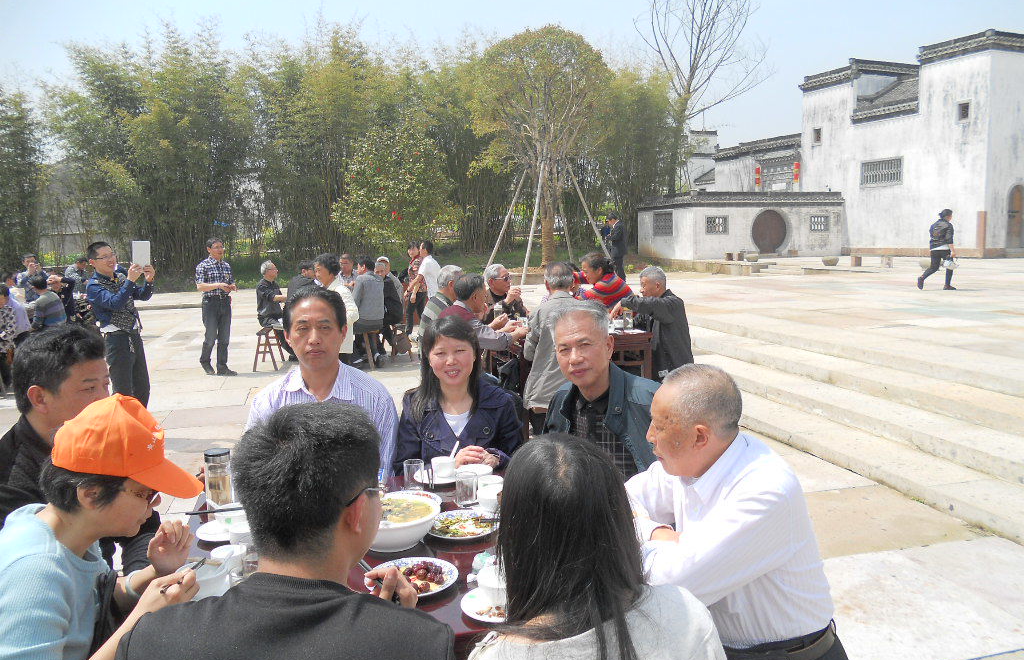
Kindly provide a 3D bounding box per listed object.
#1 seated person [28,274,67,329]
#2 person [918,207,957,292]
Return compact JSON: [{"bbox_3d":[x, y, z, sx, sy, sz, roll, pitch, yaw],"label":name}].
[{"bbox_3d":[-5.093,0.049,8.721,0.650,1.290,0.500,4,8,38],"label":"seated person"},{"bbox_3d":[8.617,-1.634,16.191,0.720,1.600,0.500,0,7,-2],"label":"person"}]

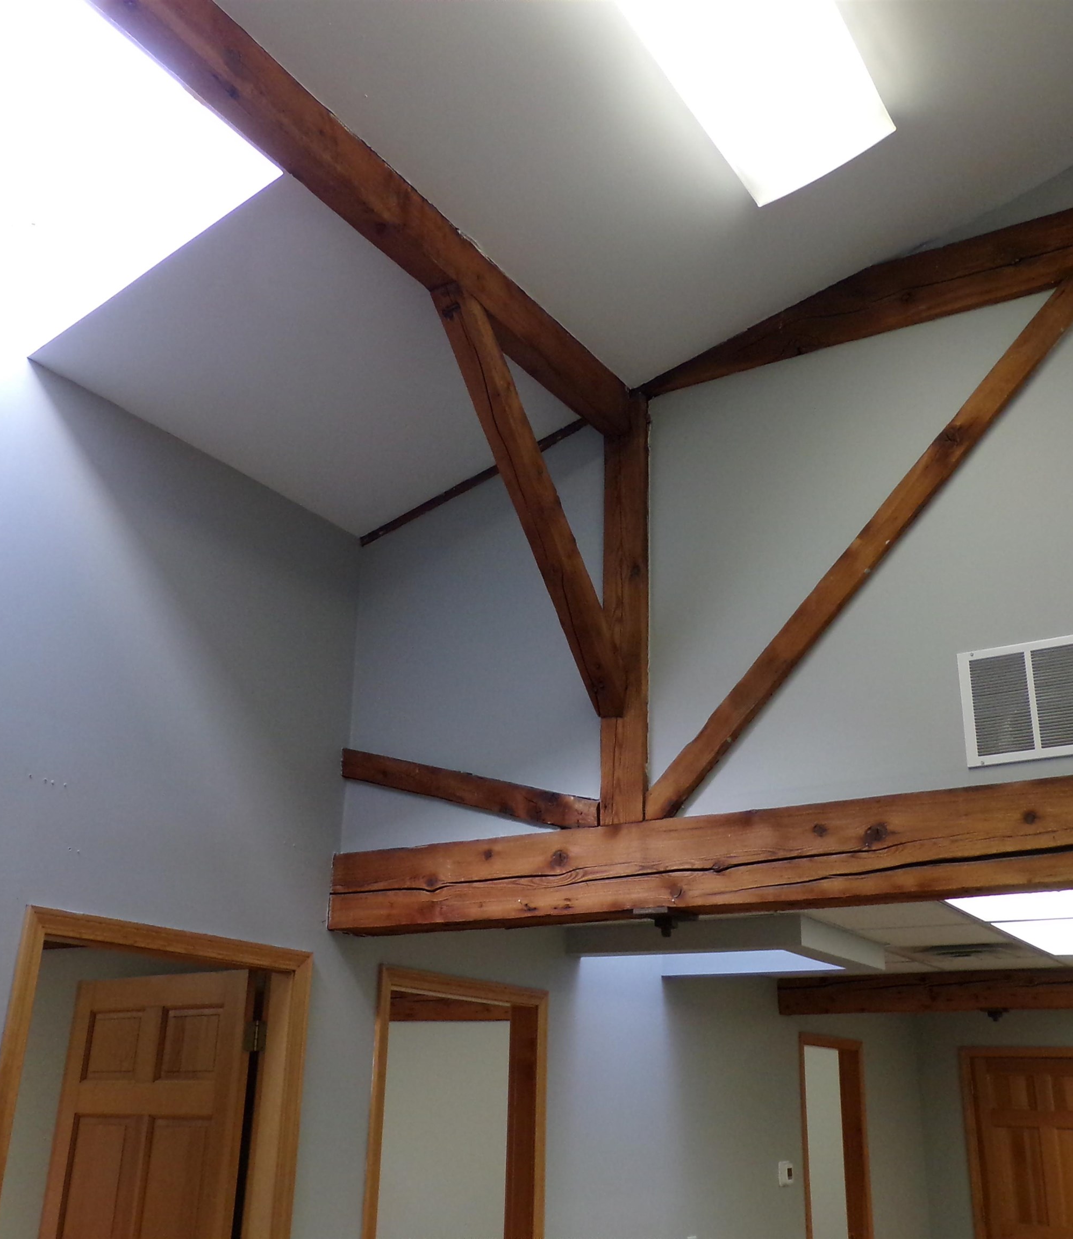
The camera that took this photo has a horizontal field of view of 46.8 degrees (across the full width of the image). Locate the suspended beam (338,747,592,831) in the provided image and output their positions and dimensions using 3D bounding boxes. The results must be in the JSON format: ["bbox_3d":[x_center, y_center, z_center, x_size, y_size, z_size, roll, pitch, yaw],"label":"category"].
[{"bbox_3d":[-0.220,0.554,3.983,1.071,0.104,0.090,6,-15,36],"label":"suspended beam"}]

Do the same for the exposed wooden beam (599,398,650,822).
[{"bbox_3d":[0.308,-0.039,3.889,0.149,1.393,0.140,-12,-25,31],"label":"exposed wooden beam"}]

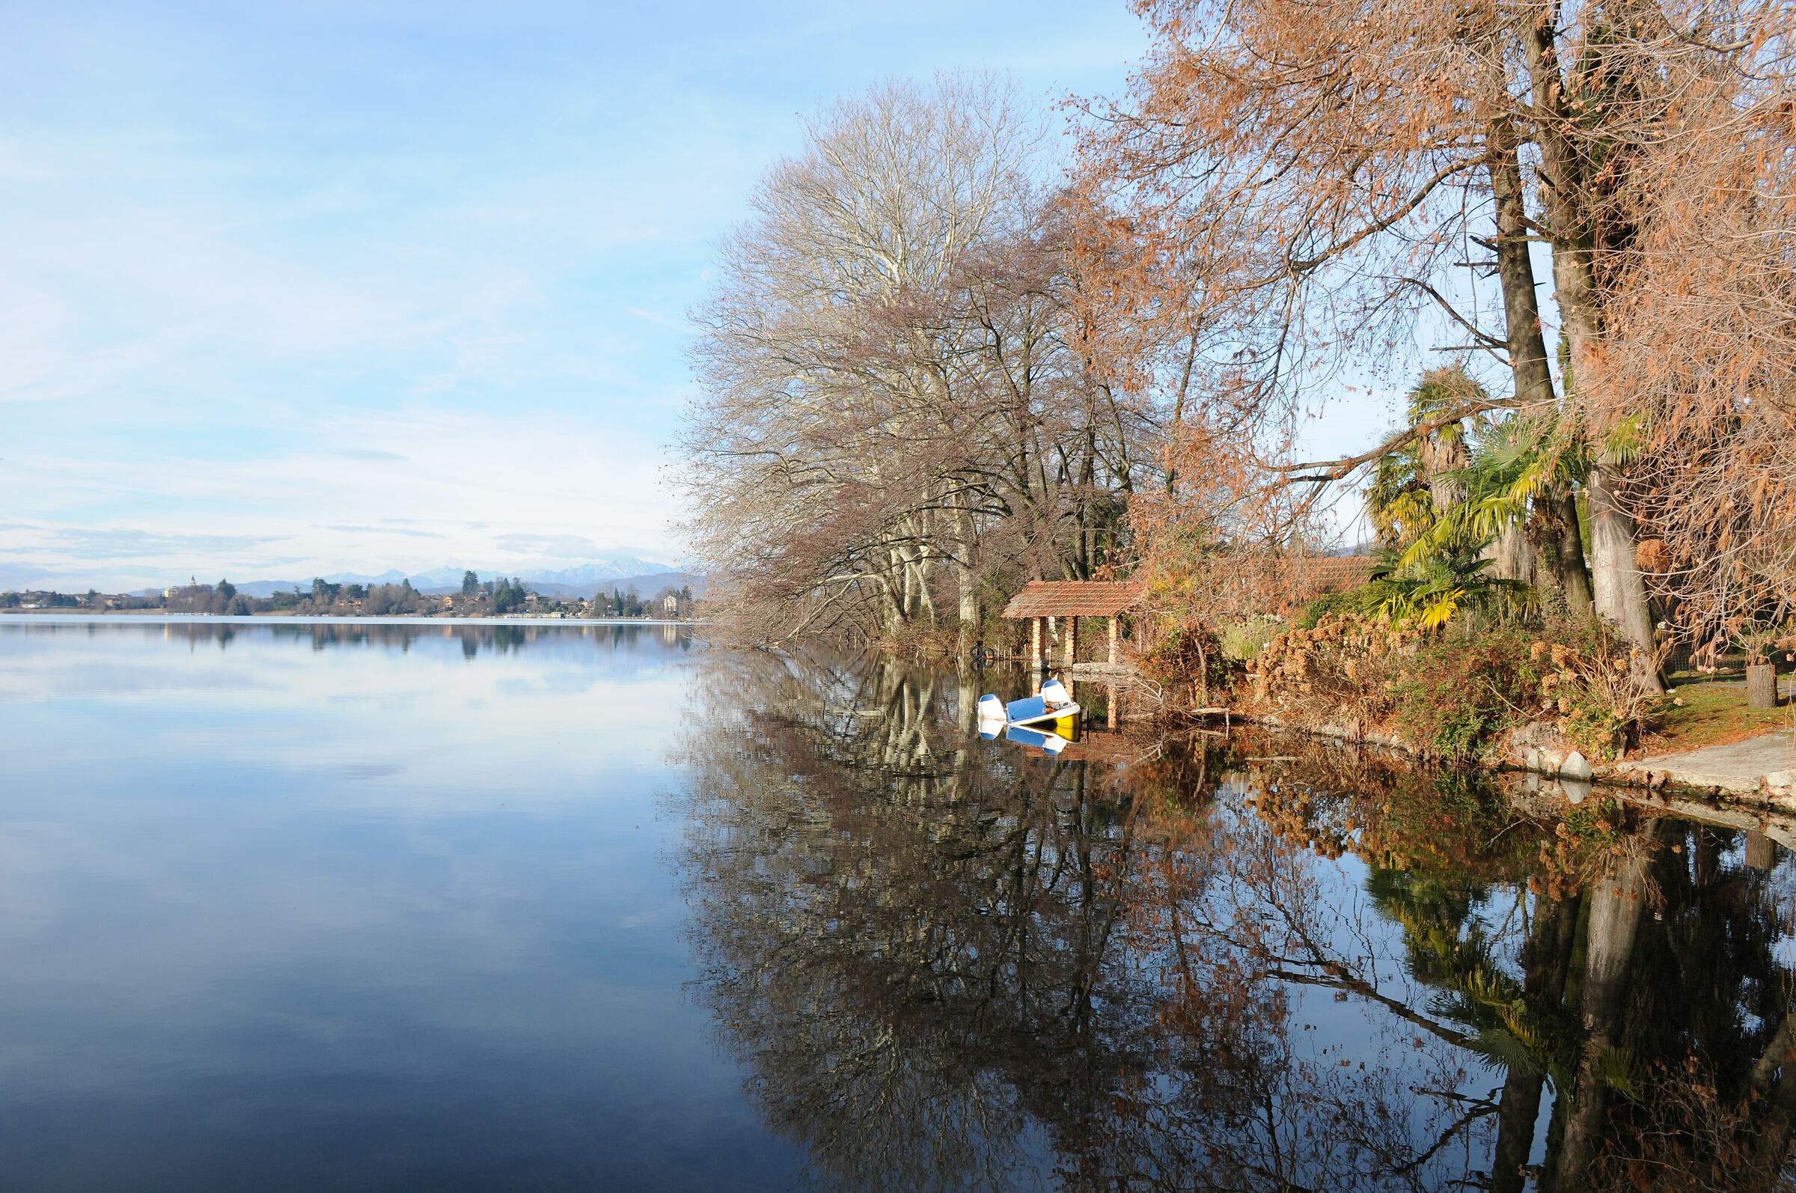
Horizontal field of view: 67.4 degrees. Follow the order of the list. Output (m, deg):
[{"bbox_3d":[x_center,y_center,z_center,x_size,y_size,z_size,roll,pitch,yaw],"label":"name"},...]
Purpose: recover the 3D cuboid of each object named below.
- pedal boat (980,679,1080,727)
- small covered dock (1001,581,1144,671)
[{"bbox_3d":[2.126,1.989,22.516,1.600,0.850,2.500,-13,-1,1],"label":"pedal boat"},{"bbox_3d":[6.256,0.994,45.254,4.269,2.985,3.696,0,-1,36],"label":"small covered dock"}]

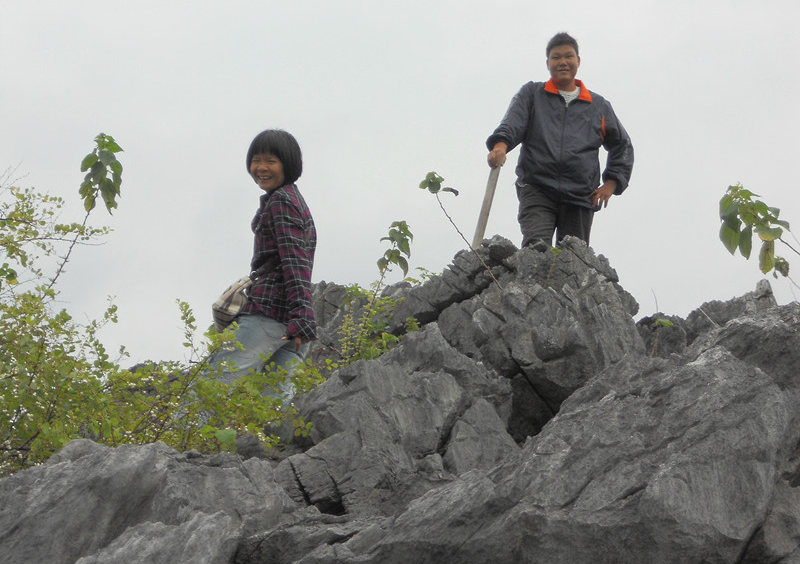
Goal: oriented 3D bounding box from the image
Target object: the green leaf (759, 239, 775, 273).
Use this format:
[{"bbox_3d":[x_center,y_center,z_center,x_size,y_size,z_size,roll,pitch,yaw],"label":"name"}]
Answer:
[{"bbox_3d":[1.103,-0.074,6.400,0.048,0.102,0.030,0,-11,0],"label":"green leaf"}]

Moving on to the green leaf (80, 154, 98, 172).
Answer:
[{"bbox_3d":[-1.008,-0.385,6.900,0.058,0.058,0.035,0,-11,0],"label":"green leaf"}]

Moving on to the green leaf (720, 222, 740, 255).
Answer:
[{"bbox_3d":[0.989,-0.131,6.400,0.060,0.096,0.035,0,-11,0],"label":"green leaf"}]

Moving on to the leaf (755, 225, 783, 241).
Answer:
[{"bbox_3d":[1.109,-0.149,6.400,0.084,0.048,0.045,0,-11,0],"label":"leaf"}]

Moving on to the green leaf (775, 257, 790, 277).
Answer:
[{"bbox_3d":[1.151,-0.047,6.400,0.048,0.060,0.035,0,-11,0],"label":"green leaf"}]

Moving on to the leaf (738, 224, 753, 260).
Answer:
[{"bbox_3d":[1.040,-0.122,6.400,0.042,0.102,0.030,0,-11,0],"label":"leaf"}]

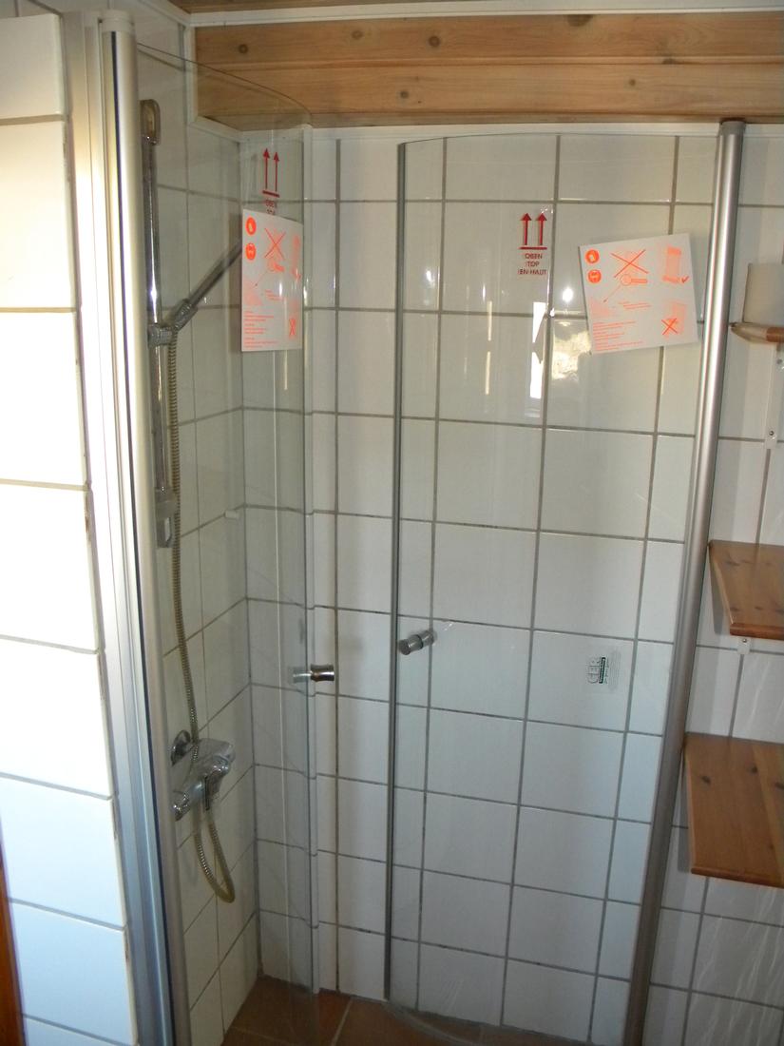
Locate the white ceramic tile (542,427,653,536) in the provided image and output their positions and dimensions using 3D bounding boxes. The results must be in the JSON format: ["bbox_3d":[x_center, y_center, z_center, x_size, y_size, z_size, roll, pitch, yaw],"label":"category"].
[{"bbox_3d":[0.379,-0.074,1.570,0.196,0.196,0.010,5,15,13],"label":"white ceramic tile"}]

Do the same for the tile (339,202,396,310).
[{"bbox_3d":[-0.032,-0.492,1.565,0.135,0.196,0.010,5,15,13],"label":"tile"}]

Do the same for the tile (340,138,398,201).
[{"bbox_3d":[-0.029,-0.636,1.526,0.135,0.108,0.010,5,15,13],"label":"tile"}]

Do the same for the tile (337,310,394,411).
[{"bbox_3d":[-0.006,-0.300,1.611,0.196,0.196,0.010,5,16,13],"label":"tile"}]

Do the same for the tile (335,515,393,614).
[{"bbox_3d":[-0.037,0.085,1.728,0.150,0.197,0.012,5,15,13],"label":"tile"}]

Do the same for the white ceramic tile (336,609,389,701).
[{"bbox_3d":[-0.017,0.281,1.769,0.196,0.196,0.010,5,16,13],"label":"white ceramic tile"}]

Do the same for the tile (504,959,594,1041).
[{"bbox_3d":[0.348,1.056,1.877,0.196,0.182,0.010,5,15,13],"label":"tile"}]

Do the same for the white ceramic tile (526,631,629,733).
[{"bbox_3d":[0.371,0.313,1.680,0.196,0.196,0.010,5,16,13],"label":"white ceramic tile"}]

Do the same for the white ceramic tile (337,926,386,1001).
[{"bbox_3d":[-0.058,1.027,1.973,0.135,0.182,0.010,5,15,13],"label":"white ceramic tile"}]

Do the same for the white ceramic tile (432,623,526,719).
[{"bbox_3d":[0.178,0.297,1.730,0.197,0.197,0.012,5,15,13],"label":"white ceramic tile"}]

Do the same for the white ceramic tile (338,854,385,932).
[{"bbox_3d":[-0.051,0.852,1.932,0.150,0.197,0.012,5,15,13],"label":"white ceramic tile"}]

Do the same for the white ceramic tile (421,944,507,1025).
[{"bbox_3d":[0.160,1.054,1.934,0.197,0.197,0.012,5,15,13],"label":"white ceramic tile"}]

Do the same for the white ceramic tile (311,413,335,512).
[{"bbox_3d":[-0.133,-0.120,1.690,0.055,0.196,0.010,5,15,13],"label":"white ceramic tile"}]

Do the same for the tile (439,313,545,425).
[{"bbox_3d":[0.189,-0.285,1.576,0.197,0.197,0.012,5,15,13],"label":"tile"}]

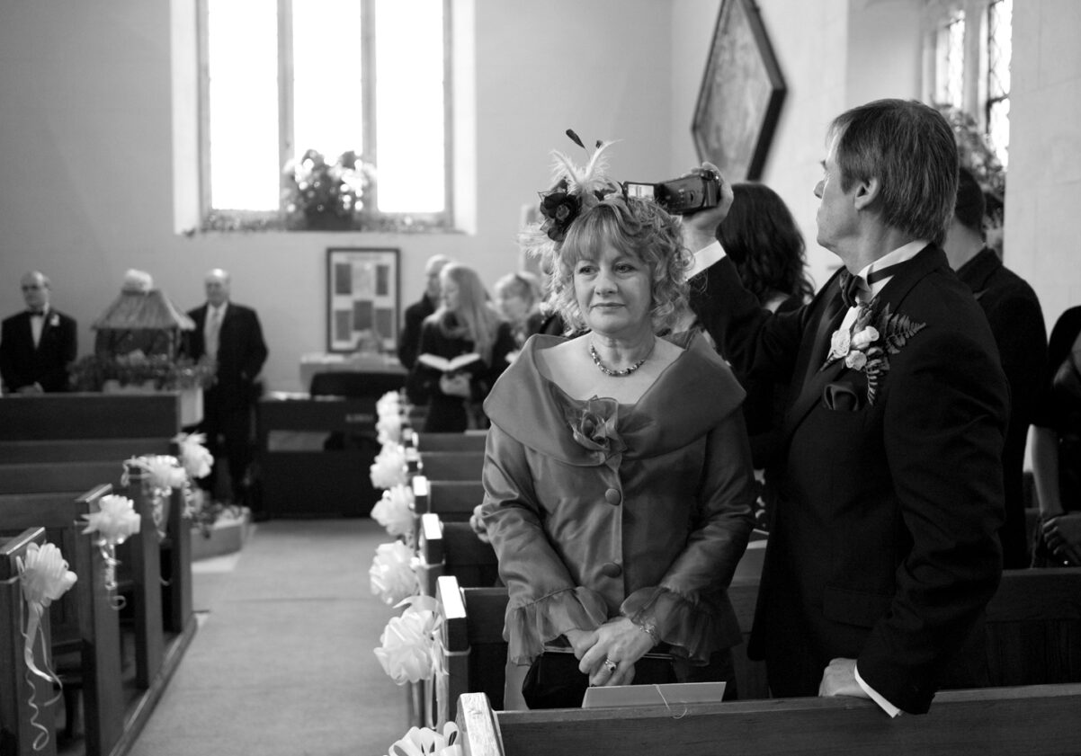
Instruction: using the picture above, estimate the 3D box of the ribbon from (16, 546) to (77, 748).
[{"bbox_3d":[-1.267,0.687,3.050,0.120,0.520,0.165,0,3,-8],"label":"ribbon"}]

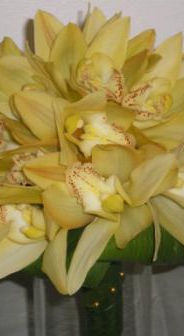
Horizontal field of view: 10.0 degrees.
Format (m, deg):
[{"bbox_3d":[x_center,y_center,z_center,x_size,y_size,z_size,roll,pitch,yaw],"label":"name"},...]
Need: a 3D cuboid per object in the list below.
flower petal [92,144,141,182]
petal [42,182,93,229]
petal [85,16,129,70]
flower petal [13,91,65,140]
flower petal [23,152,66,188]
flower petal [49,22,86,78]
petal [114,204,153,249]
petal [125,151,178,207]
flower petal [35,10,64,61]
[{"bbox_3d":[0.019,-0.002,0.799,0.036,0.039,0.017,-10,39,3],"label":"flower petal"},{"bbox_3d":[-0.017,0.029,0.757,0.034,0.030,0.015,-42,6,-26],"label":"petal"},{"bbox_3d":[0.014,-0.084,0.755,0.027,0.057,0.012,20,-21,1],"label":"petal"},{"bbox_3d":[-0.041,-0.043,0.823,0.052,0.034,0.016,35,-1,-6],"label":"flower petal"},{"bbox_3d":[-0.029,0.002,0.700,0.035,0.025,0.012,9,-19,-27],"label":"flower petal"},{"bbox_3d":[-0.015,-0.079,0.750,0.026,0.051,0.012,-3,-11,5],"label":"flower petal"},{"bbox_3d":[0.033,0.043,0.833,0.028,0.042,0.012,20,7,-9],"label":"petal"},{"bbox_3d":[0.044,0.008,0.757,0.024,0.043,0.014,35,21,-13],"label":"petal"},{"bbox_3d":[-0.031,-0.107,0.878,0.027,0.054,0.011,-18,-14,5],"label":"flower petal"}]

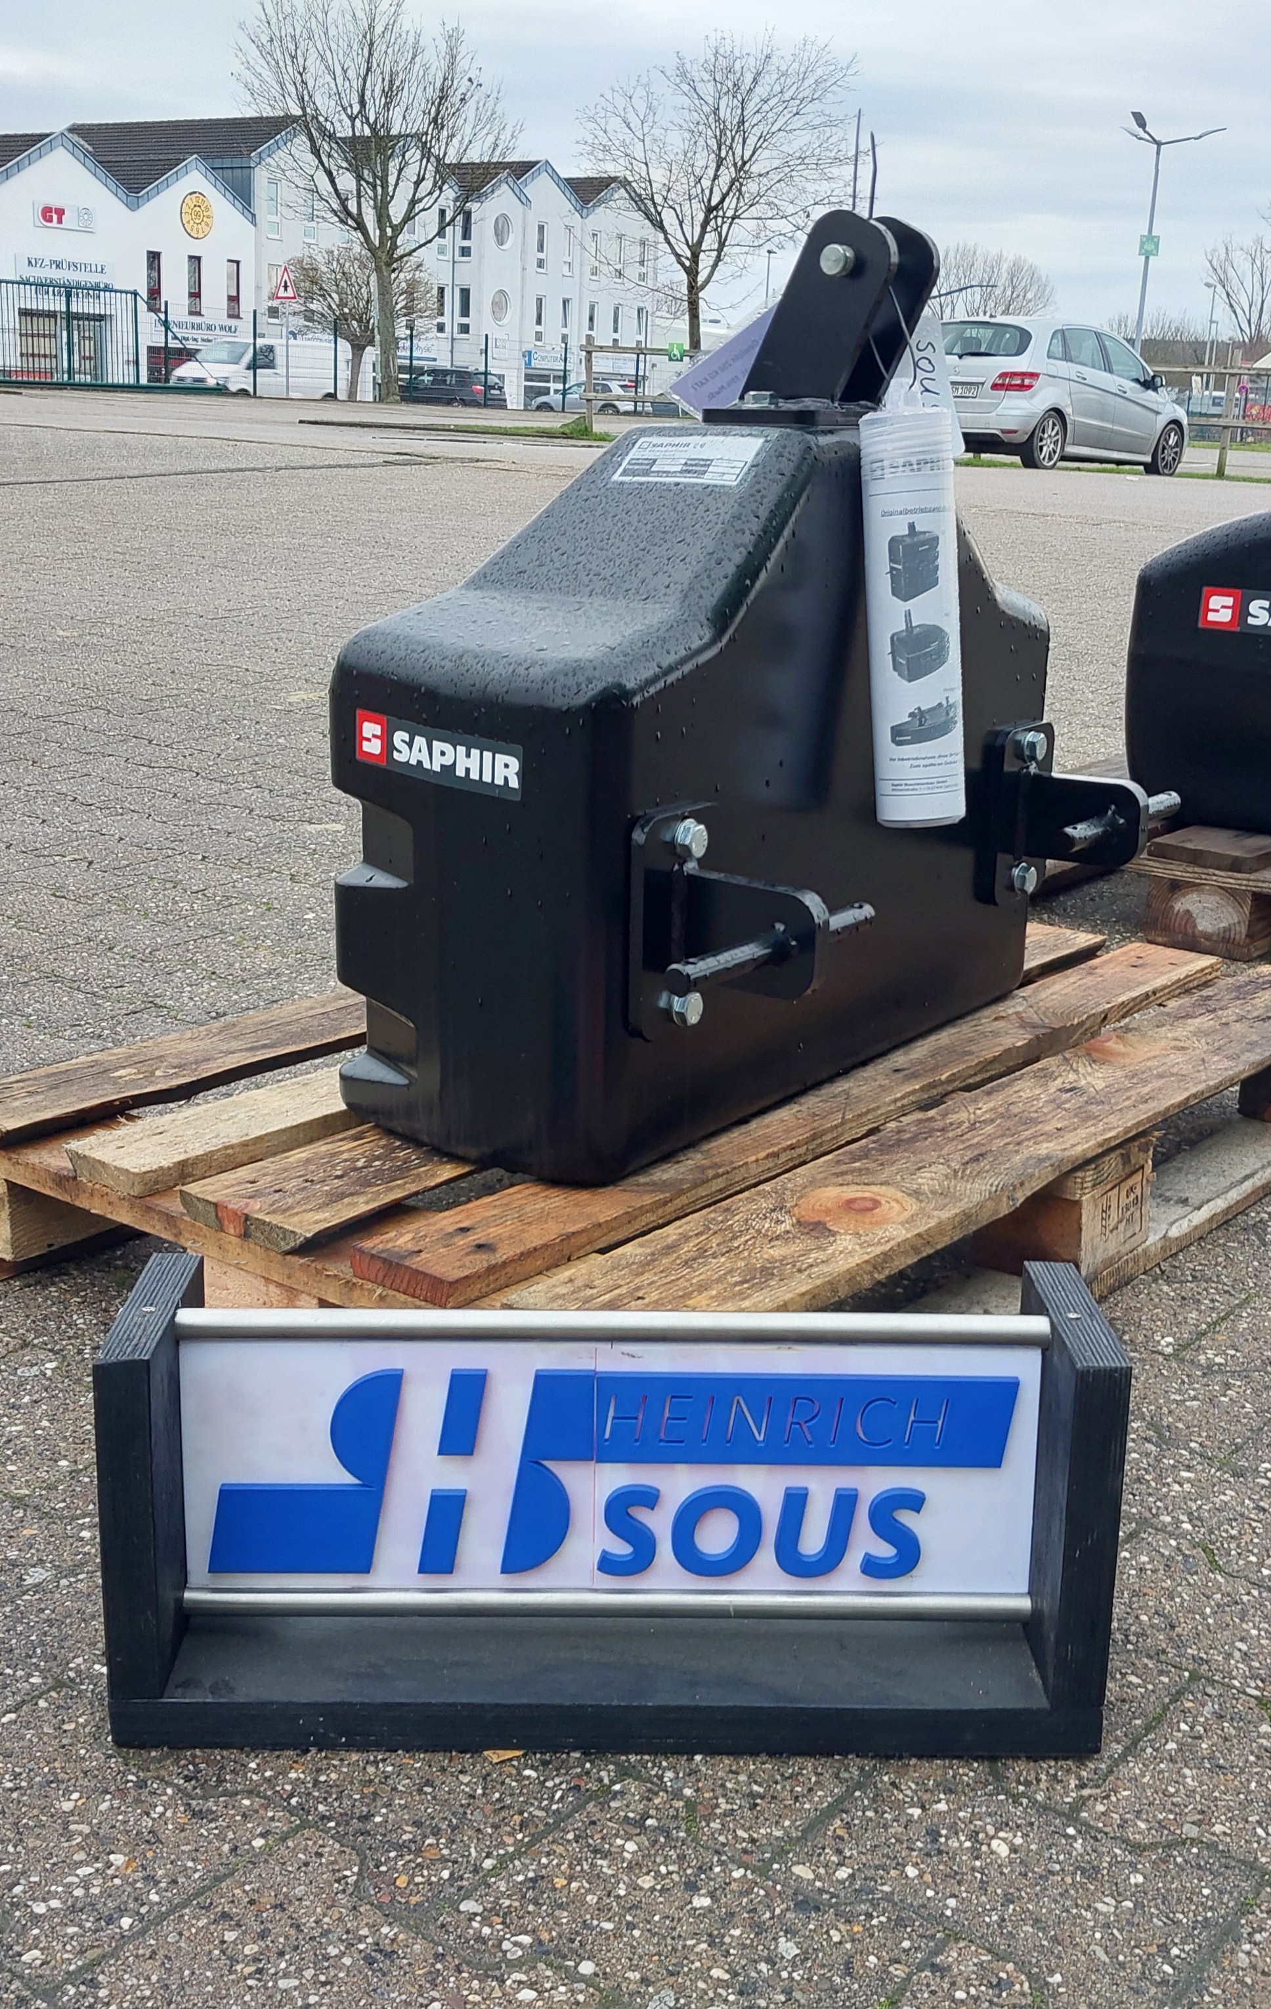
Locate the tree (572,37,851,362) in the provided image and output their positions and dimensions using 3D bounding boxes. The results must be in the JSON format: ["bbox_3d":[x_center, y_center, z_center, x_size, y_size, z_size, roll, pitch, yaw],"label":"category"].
[{"bbox_3d":[1.529,-15.931,43.000,5.800,7.590,5.800,2,15,0],"label":"tree"}]

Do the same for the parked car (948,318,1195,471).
[{"bbox_3d":[4.961,-7.133,24.654,1.777,1.604,4.270,15,19,39],"label":"parked car"}]

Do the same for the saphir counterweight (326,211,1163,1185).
[{"bbox_3d":[0.149,-0.310,1.840,0.395,0.735,0.920,10,18,32],"label":"saphir counterweight"}]

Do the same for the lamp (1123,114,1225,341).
[{"bbox_3d":[10.370,-14.598,42.000,2.000,6.219,1.800,2,15,0],"label":"lamp"}]

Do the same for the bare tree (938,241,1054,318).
[{"bbox_3d":[20.012,-39.262,120.000,8.000,8.588,8.000,2,15,0],"label":"bare tree"}]

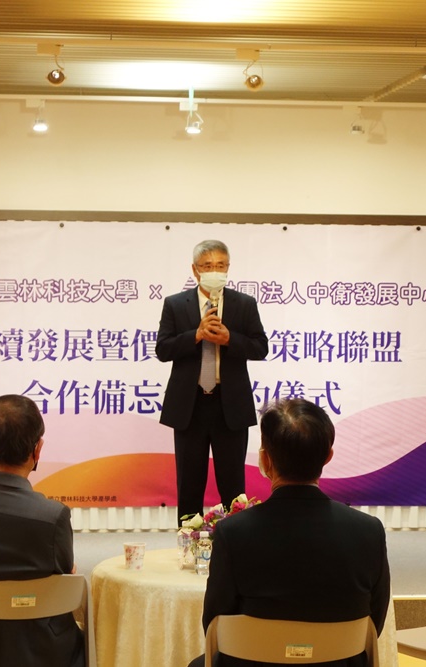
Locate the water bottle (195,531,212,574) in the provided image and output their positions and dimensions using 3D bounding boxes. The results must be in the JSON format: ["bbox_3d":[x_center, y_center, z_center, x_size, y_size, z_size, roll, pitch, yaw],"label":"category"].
[{"bbox_3d":[-0.027,0.714,6.780,0.055,0.145,0.055,0,1,-7],"label":"water bottle"}]

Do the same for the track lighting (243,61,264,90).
[{"bbox_3d":[0.189,-1.189,9.620,0.093,0.140,0.110,0,1,-3],"label":"track lighting"}]

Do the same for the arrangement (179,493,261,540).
[{"bbox_3d":[0.094,0.651,6.900,0.400,0.240,0.360,0,1,-7],"label":"arrangement"}]

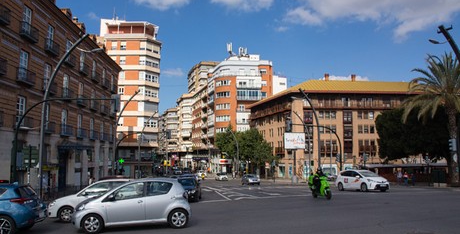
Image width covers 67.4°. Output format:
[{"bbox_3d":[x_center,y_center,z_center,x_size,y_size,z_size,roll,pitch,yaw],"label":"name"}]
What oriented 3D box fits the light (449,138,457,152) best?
[{"bbox_3d":[16.145,2.064,24.968,0.480,0.880,0.290,-3,-9,19],"label":"light"}]

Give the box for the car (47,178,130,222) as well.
[{"bbox_3d":[-4.260,2.860,12.250,3.950,1.450,1.700,2,-8,-17],"label":"car"}]

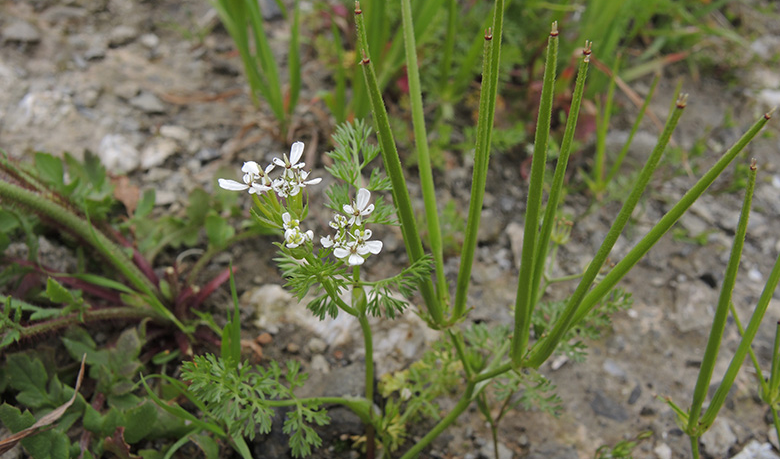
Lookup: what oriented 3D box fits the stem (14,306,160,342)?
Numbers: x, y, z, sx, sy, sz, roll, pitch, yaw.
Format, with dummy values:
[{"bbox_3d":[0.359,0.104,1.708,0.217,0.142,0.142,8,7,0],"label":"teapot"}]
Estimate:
[{"bbox_3d":[-0.151,0.047,0.318,0.067,0.008,0.007,-7,-4,-13],"label":"stem"}]

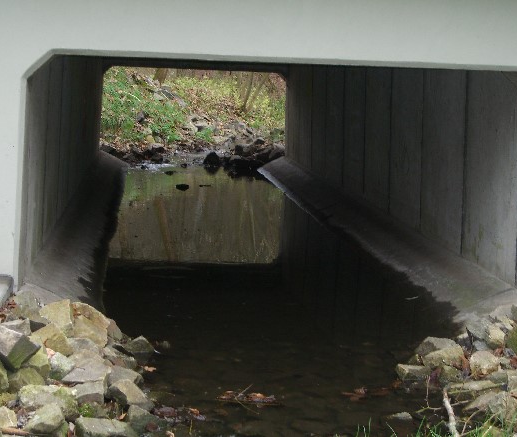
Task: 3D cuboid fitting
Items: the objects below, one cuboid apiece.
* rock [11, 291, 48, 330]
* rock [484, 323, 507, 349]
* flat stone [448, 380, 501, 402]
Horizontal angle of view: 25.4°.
[{"bbox_3d":[-1.687,0.678,8.436,0.251,0.243,0.200,1,7,-11],"label":"rock"},{"bbox_3d":[1.724,0.855,8.366,0.160,0.170,0.160,1,7,0],"label":"rock"},{"bbox_3d":[1.417,1.135,7.513,0.334,0.100,0.267,3,7,11],"label":"flat stone"}]

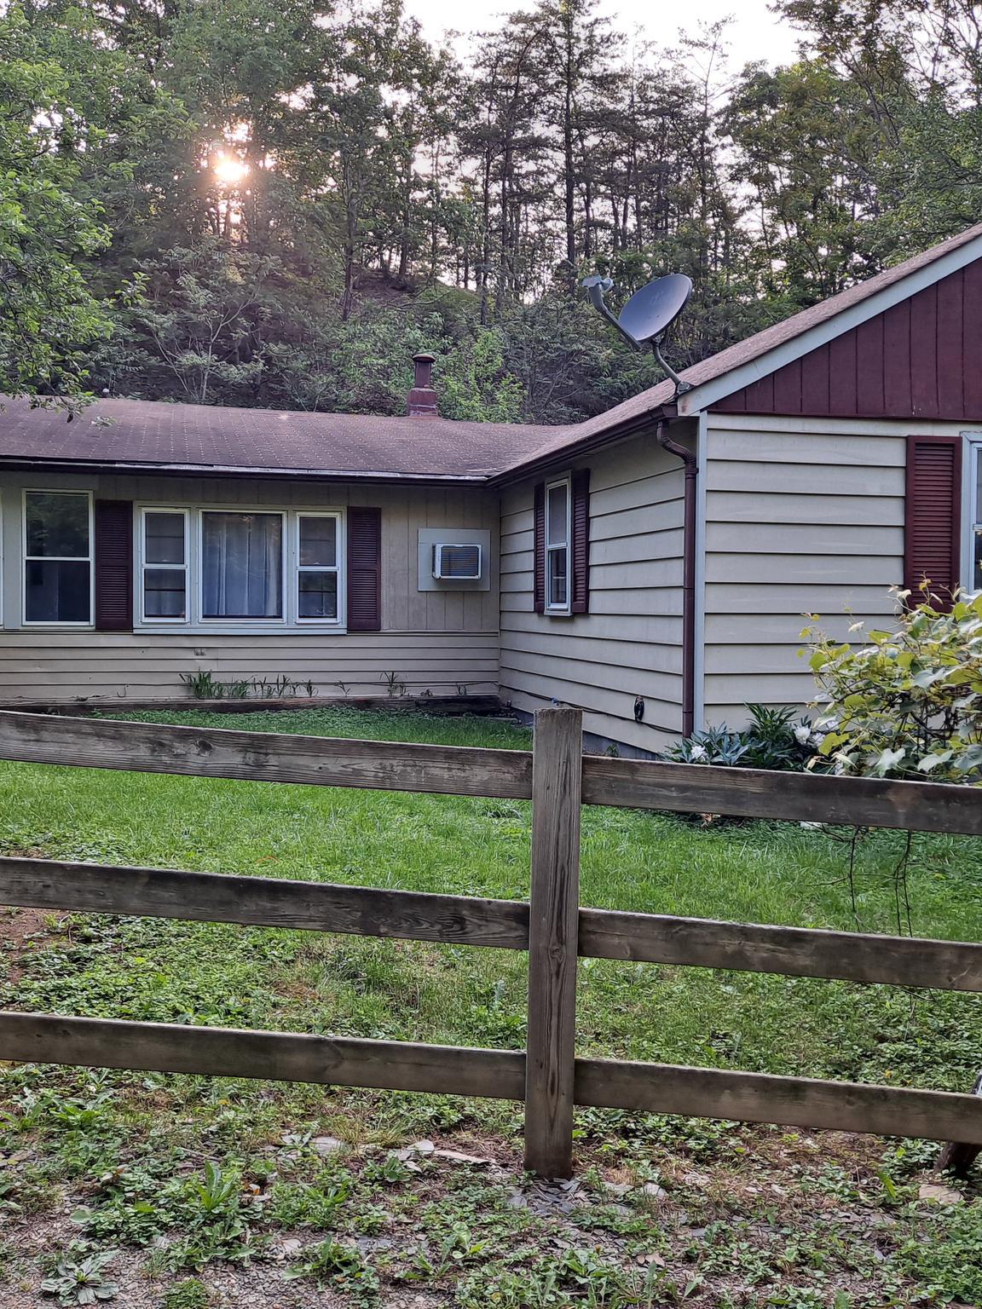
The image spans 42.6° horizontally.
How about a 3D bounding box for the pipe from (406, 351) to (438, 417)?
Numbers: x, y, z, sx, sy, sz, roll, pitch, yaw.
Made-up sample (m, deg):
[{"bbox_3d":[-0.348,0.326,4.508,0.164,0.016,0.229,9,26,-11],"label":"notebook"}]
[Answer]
[{"bbox_3d":[-1.015,-4.010,18.837,0.420,0.955,0.420,0,2,-13],"label":"pipe"}]

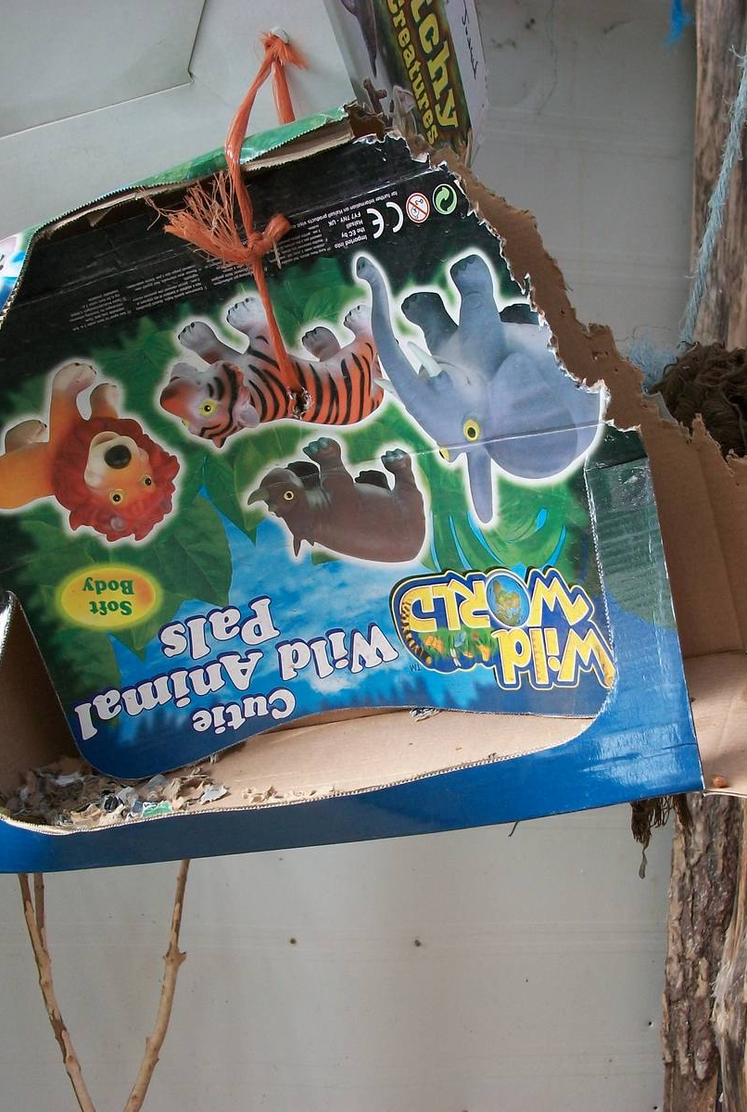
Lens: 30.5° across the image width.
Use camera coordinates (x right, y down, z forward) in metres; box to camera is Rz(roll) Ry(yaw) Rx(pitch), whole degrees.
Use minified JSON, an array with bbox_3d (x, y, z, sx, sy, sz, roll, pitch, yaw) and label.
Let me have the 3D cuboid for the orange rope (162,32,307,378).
[{"bbox_3d":[-0.084,-0.211,0.830,0.088,0.205,0.100,2,3,0],"label":"orange rope"}]

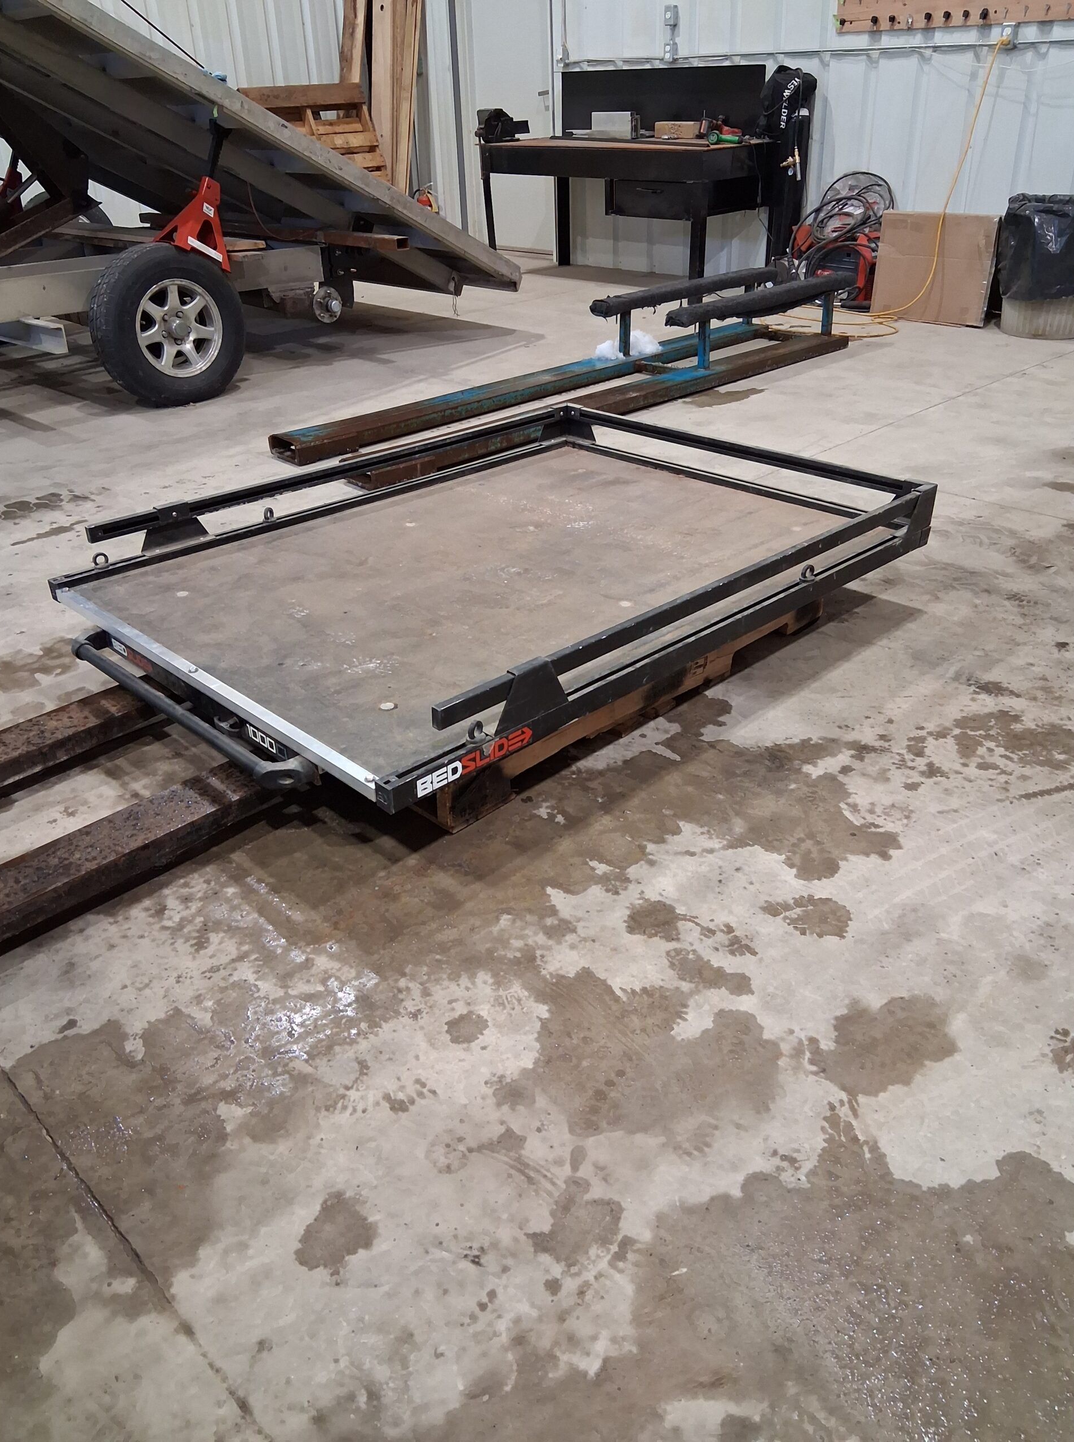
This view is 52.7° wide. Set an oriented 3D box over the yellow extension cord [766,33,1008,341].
[{"bbox_3d":[1.969,-3.144,6.339,0.892,1.465,1.512,22,37,35],"label":"yellow extension cord"}]

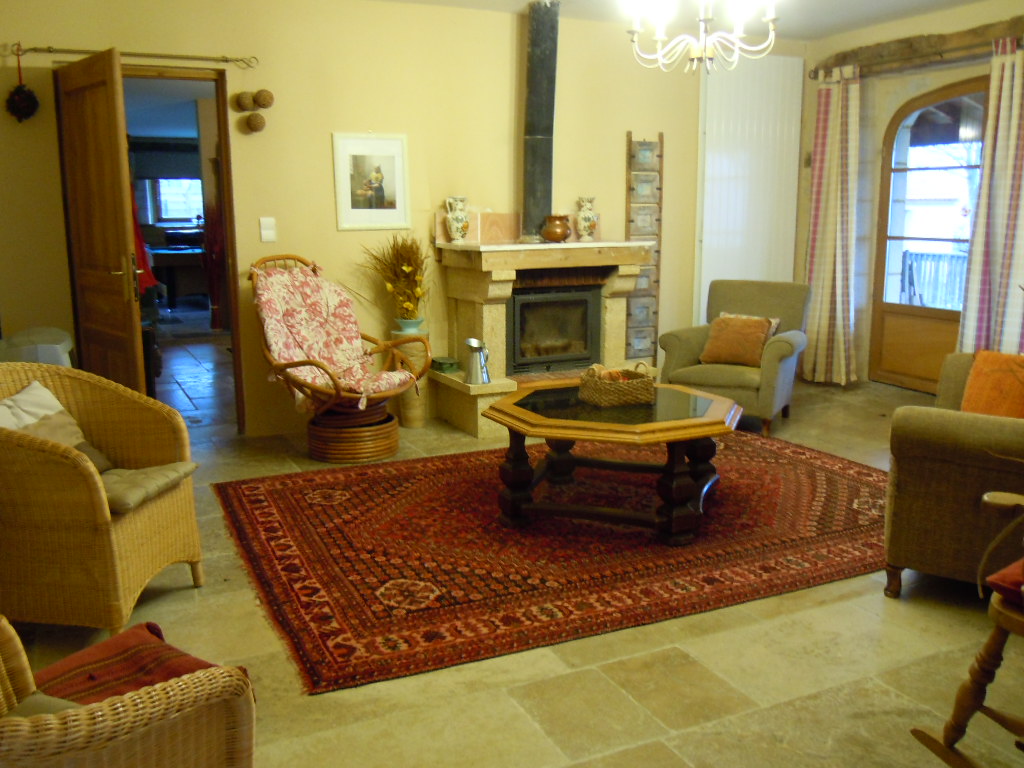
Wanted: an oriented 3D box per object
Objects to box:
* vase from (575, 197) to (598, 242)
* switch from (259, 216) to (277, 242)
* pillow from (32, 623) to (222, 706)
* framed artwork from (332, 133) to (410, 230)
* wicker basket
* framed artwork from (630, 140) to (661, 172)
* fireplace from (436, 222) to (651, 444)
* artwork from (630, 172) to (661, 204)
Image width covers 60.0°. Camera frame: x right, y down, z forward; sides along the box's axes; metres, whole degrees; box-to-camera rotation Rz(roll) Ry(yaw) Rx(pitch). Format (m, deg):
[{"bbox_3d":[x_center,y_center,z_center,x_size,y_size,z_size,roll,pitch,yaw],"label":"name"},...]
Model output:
[{"bbox_3d":[0.482,-1.077,5.832,0.149,0.282,0.144,0,9,0],"label":"vase"},{"bbox_3d":[-1.432,-0.904,5.208,0.091,0.144,0.015,-6,12,-26],"label":"switch"},{"bbox_3d":[-0.704,0.593,1.680,0.380,0.110,0.280,7,13,33],"label":"pillow"},{"bbox_3d":[-0.857,-1.239,5.432,0.471,0.579,0.025,-6,12,-26],"label":"framed artwork"},{"bbox_3d":[0.453,-0.001,3.850,0.270,0.167,0.236,-5,10,-24],"label":"wicker basket"},{"bbox_3d":[0.954,-1.620,6.340,0.236,0.215,0.030,-5,10,-24],"label":"framed artwork"},{"bbox_3d":[0.226,-0.342,5.814,1.380,1.138,0.759,-5,10,-24],"label":"fireplace"},{"bbox_3d":[0.951,-1.394,6.321,0.250,0.219,0.025,-6,12,-26],"label":"artwork"}]

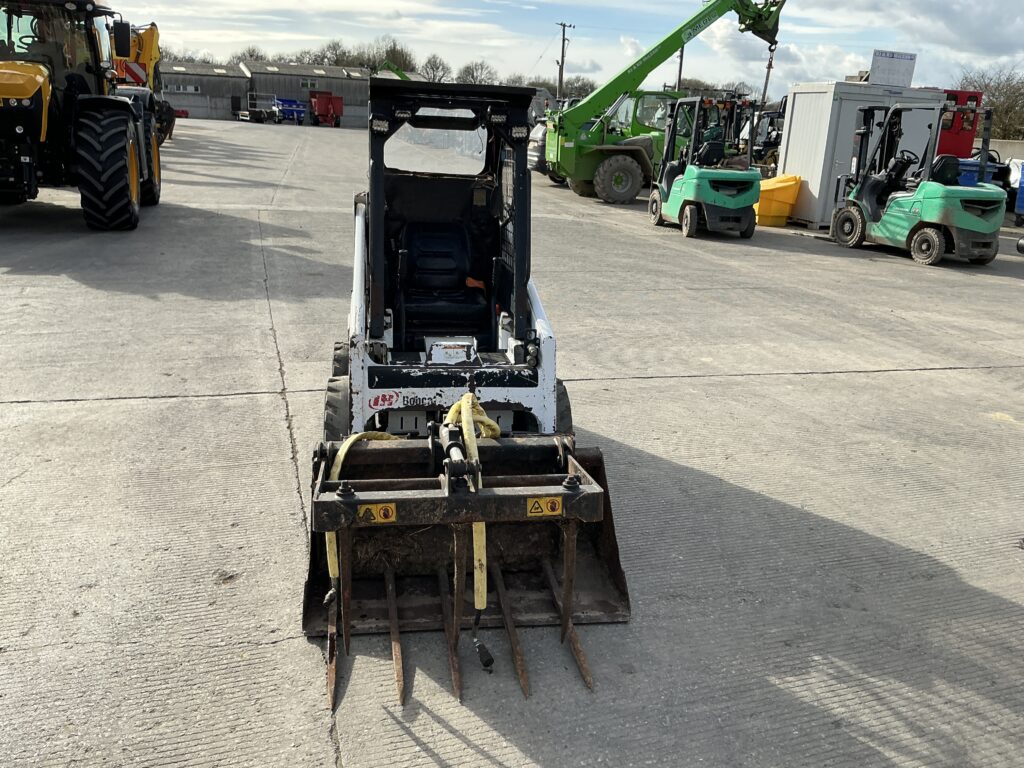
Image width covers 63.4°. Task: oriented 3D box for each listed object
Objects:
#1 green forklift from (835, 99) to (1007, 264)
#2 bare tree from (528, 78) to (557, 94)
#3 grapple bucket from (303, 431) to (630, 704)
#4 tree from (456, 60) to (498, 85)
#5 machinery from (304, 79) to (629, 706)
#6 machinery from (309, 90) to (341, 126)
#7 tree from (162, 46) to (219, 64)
[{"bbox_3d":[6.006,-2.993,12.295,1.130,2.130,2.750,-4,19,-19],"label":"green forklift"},{"bbox_3d":[4.480,-39.795,118.428,4.028,7.272,4.028,3,18,1],"label":"bare tree"},{"bbox_3d":[-0.131,0.474,2.799,1.120,0.720,0.940,0,18,-9],"label":"grapple bucket"},{"bbox_3d":[-4.692,-40.135,115.149,5.880,9.012,5.880,2,18,-3],"label":"tree"},{"bbox_3d":[-0.249,-0.335,3.530,1.125,1.800,2.830,0,18,-9],"label":"machinery"},{"bbox_3d":[-16.207,-24.223,72.351,2.400,3.100,5.200,-4,19,-22],"label":"machinery"},{"bbox_3d":[-41.264,-38.639,105.879,6.732,8.200,6.732,-4,19,-20],"label":"tree"}]

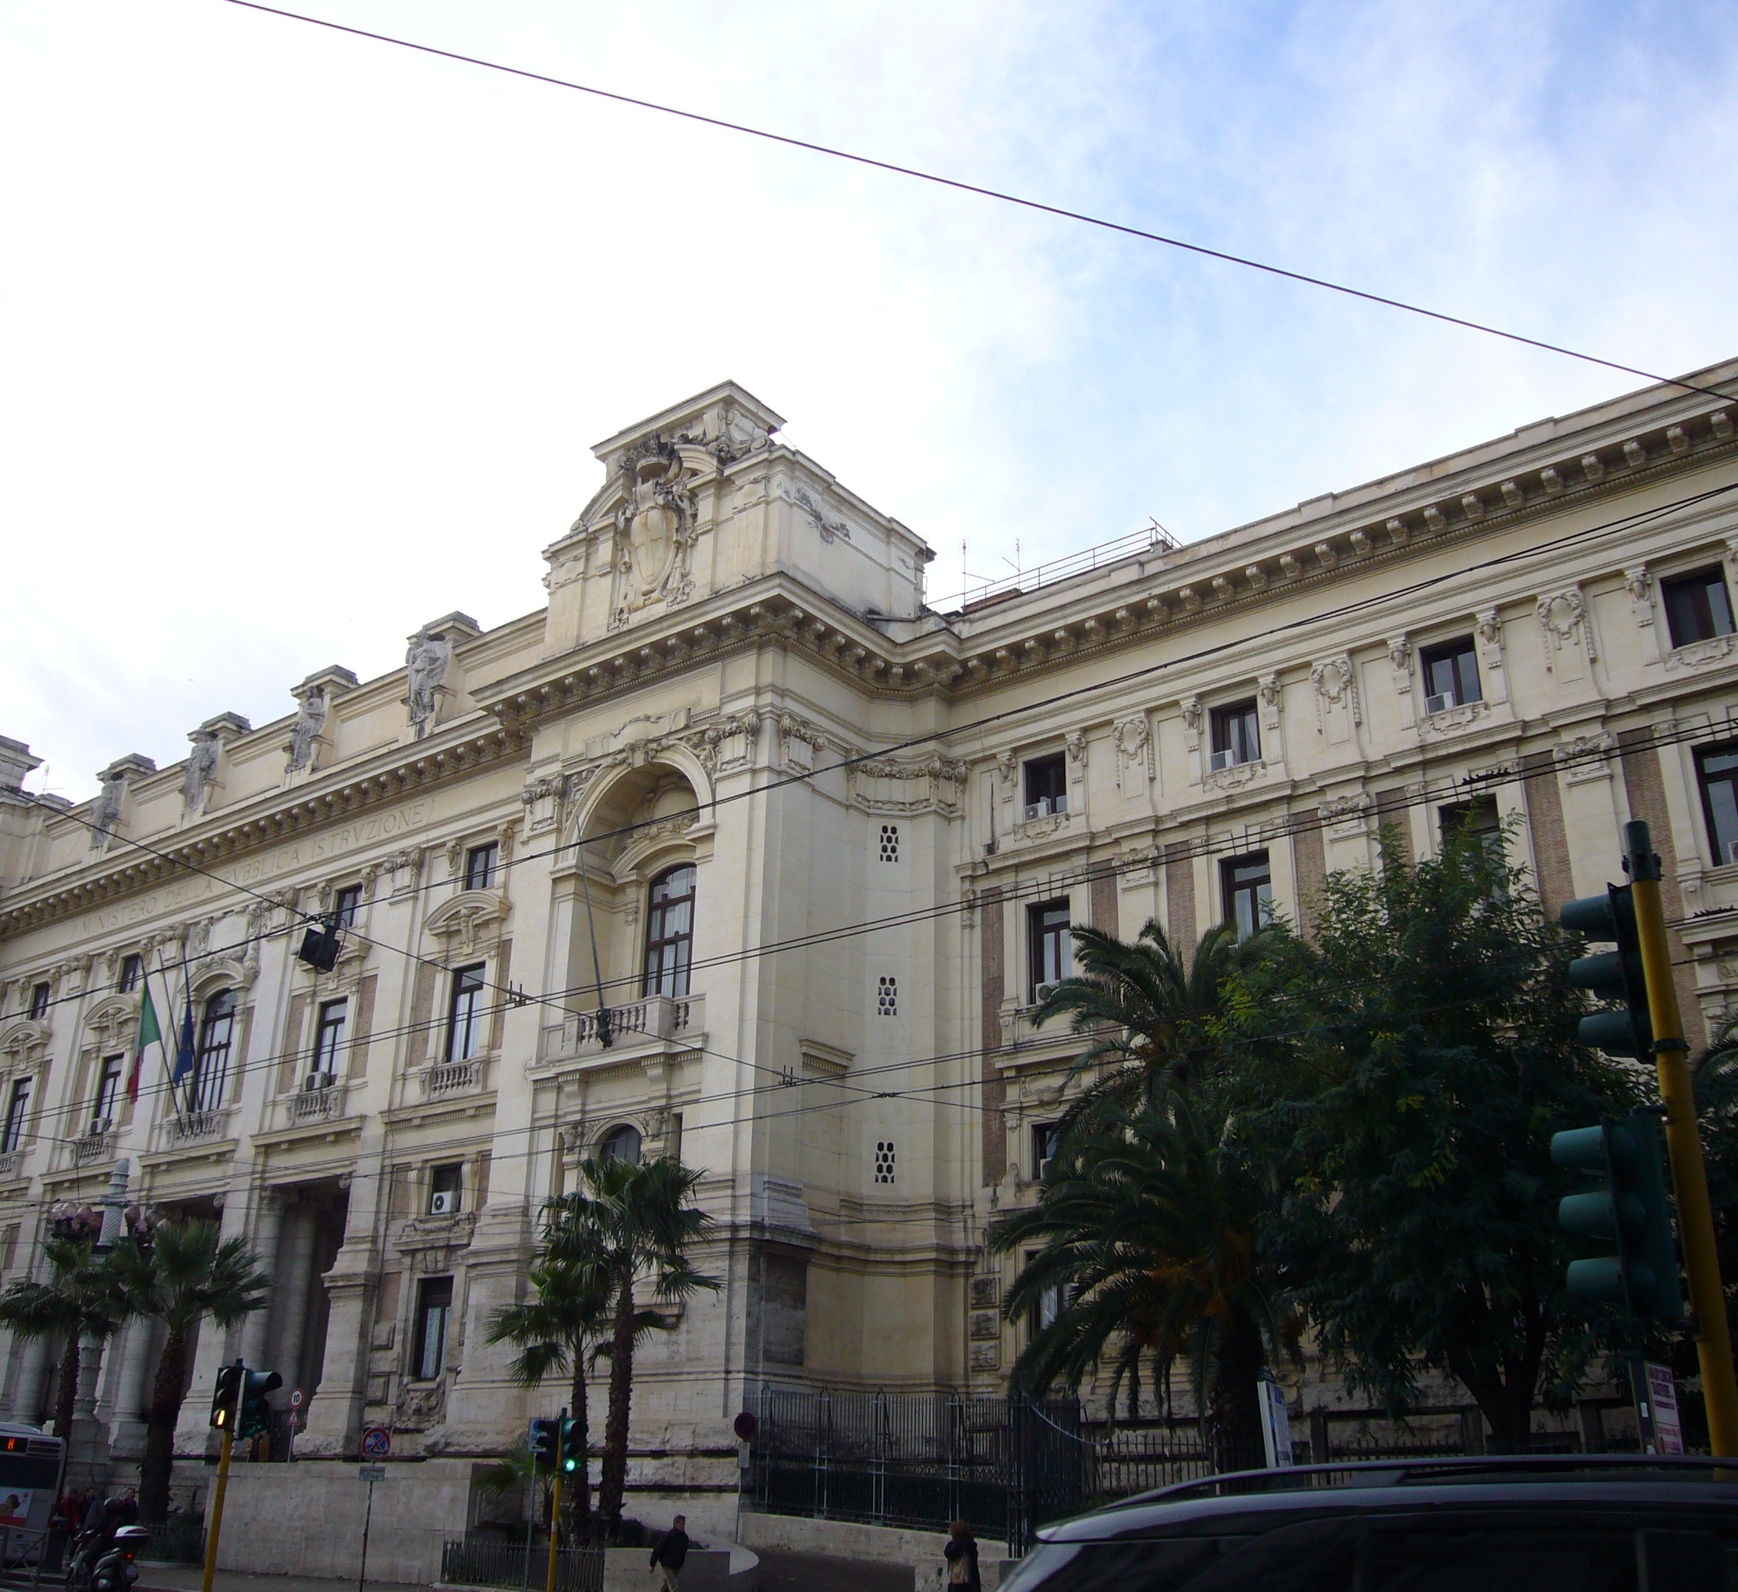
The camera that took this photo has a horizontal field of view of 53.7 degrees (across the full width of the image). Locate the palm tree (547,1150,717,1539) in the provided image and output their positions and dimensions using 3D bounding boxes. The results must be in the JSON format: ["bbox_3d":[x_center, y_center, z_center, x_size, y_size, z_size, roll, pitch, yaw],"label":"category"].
[{"bbox_3d":[-5.744,13.032,40.341,4.000,9.100,4.000,1,-23,0],"label":"palm tree"}]

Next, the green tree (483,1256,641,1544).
[{"bbox_3d":[-7.268,14.479,41.011,3.600,6.800,3.600,1,-23,0],"label":"green tree"}]

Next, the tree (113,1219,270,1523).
[{"bbox_3d":[-18.425,15.514,45.800,4.200,8.300,4.200,-16,-28,35],"label":"tree"}]

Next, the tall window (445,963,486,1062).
[{"bbox_3d":[-13.191,7.042,55.847,1.550,3.120,0.300,-16,-28,35],"label":"tall window"}]

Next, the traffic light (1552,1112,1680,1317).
[{"bbox_3d":[3.372,1.912,7.750,0.410,0.880,0.300,-16,-28,35],"label":"traffic light"}]

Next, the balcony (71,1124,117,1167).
[{"bbox_3d":[-30.912,14.027,68.227,3.000,1.050,0.550,-16,-28,35],"label":"balcony"}]

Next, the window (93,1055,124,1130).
[{"bbox_3d":[-30.237,11.837,68.217,1.450,3.050,0.300,-16,-28,35],"label":"window"}]

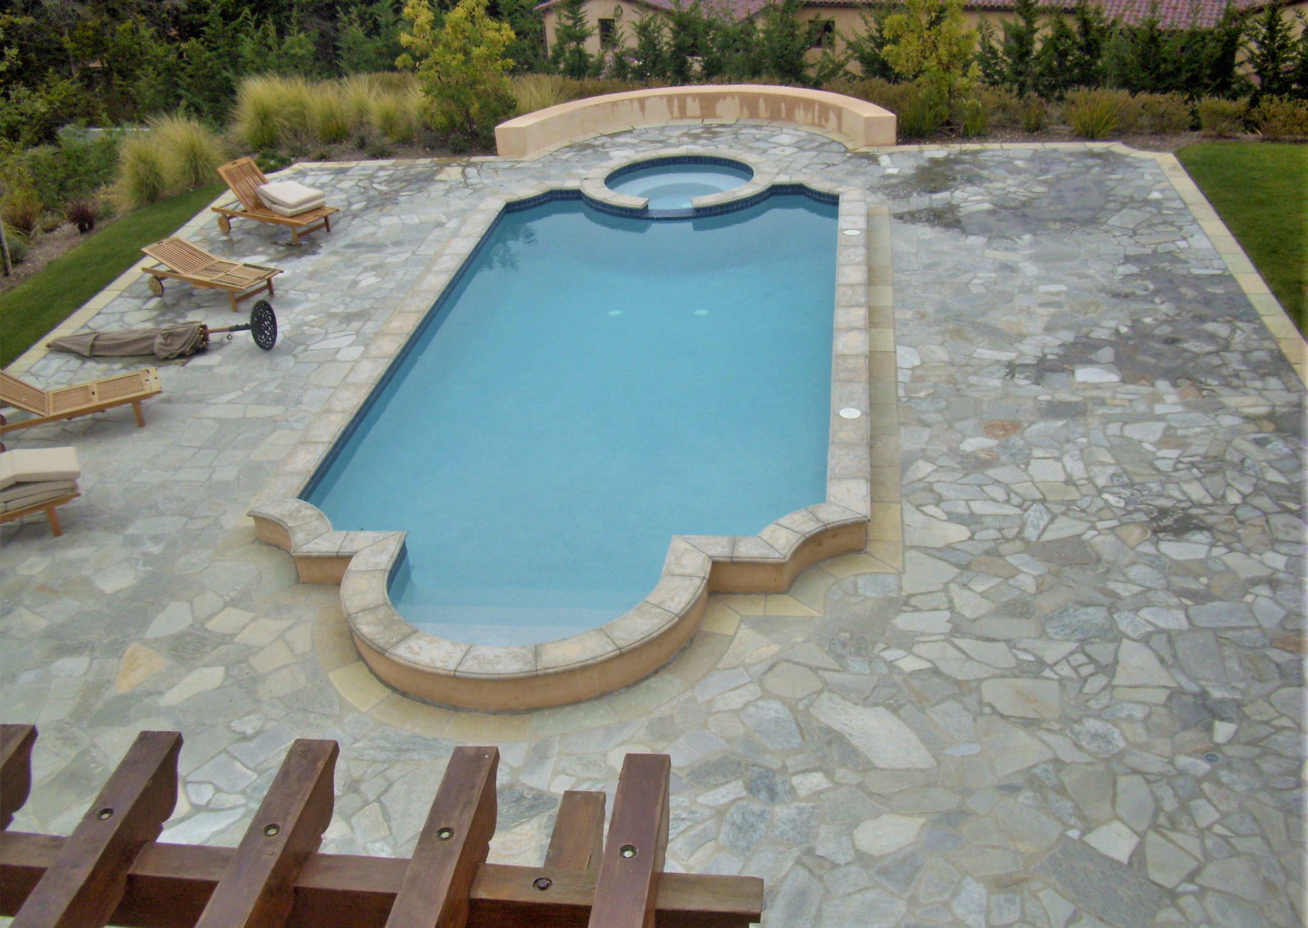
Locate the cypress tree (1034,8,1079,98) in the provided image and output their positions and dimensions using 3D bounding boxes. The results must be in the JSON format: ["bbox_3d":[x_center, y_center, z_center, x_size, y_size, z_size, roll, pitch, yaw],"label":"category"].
[{"bbox_3d":[6.757,-6.760,21.320,0.816,1.560,0.816,0,30,9],"label":"cypress tree"}]

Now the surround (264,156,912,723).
[{"bbox_3d":[-0.321,-1.568,14.847,5.509,0.322,12.898,0,30,9],"label":"surround"}]

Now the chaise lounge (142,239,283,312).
[{"bbox_3d":[-5.735,-2.467,16.679,1.920,0.586,0.637,14,35,29],"label":"chaise lounge"}]

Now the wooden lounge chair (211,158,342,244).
[{"bbox_3d":[-5.495,-3.807,18.513,1.904,0.956,0.669,15,35,30],"label":"wooden lounge chair"}]

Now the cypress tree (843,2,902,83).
[{"bbox_3d":[3.924,-7.485,23.046,1.115,1.484,1.115,0,30,9],"label":"cypress tree"}]

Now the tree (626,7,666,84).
[{"bbox_3d":[-0.191,-7.845,24.210,0.801,1.522,0.801,0,30,9],"label":"tree"}]

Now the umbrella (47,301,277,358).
[{"bbox_3d":[-5.955,-1.528,15.348,2.940,0.600,0.600,-4,30,12],"label":"umbrella"}]

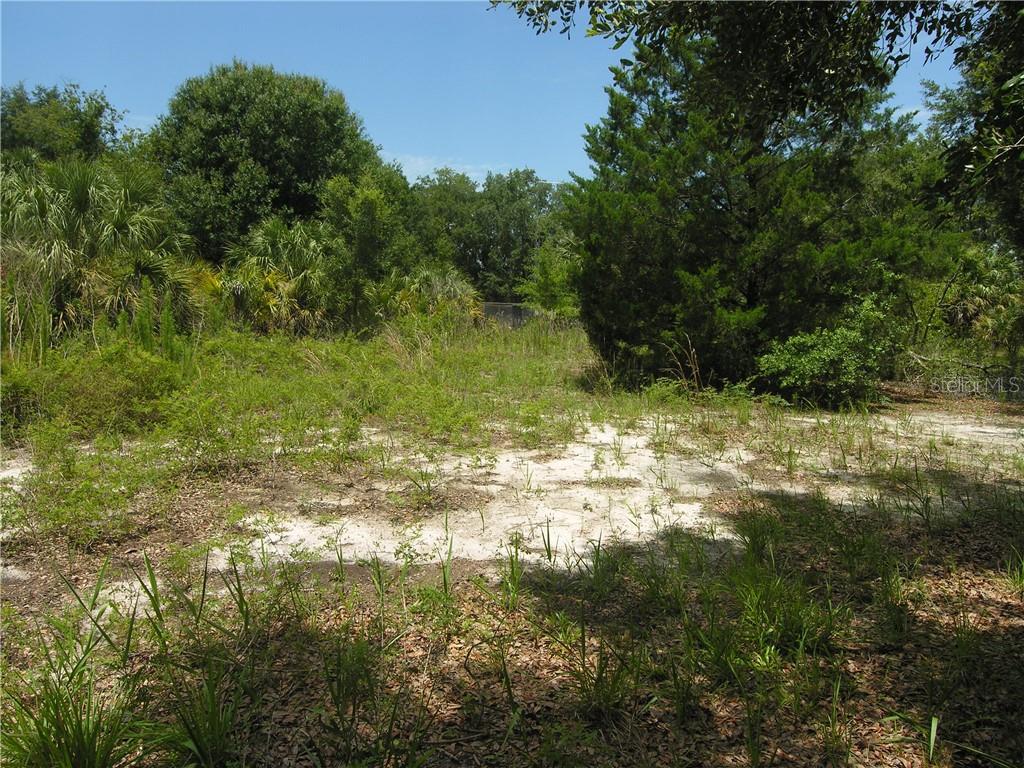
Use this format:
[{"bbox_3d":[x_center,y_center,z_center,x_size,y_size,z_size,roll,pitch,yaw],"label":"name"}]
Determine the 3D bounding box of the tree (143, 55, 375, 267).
[{"bbox_3d":[-10.800,-7.950,31.000,9.600,11.800,8.800,0,7,0],"label":"tree"}]

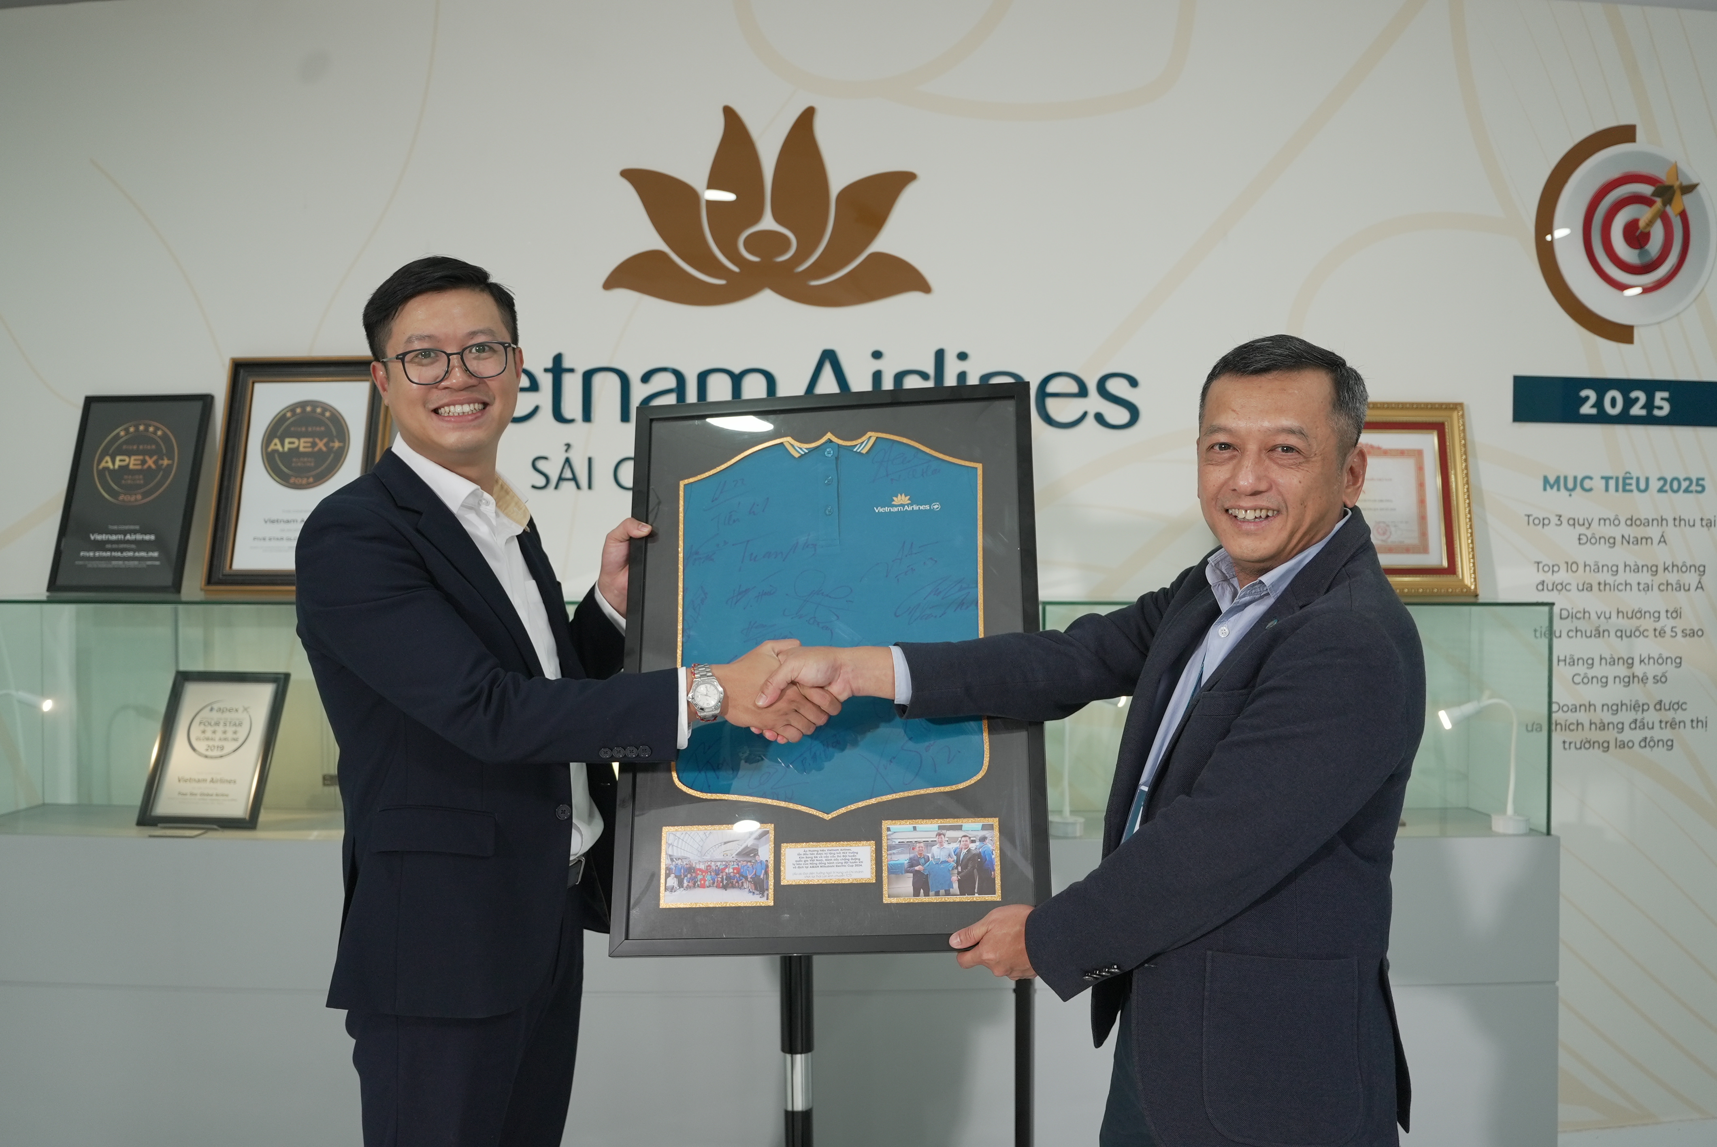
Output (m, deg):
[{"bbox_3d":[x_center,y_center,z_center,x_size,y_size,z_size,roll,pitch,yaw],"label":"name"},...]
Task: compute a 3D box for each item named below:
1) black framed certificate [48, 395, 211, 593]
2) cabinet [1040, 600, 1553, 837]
[{"bbox_3d":[-1.545,-0.170,3.150,0.293,0.450,0.025,0,-18,0],"label":"black framed certificate"},{"bbox_3d":[0.855,0.283,3.070,1.000,0.460,0.390,0,0,0],"label":"cabinet"}]

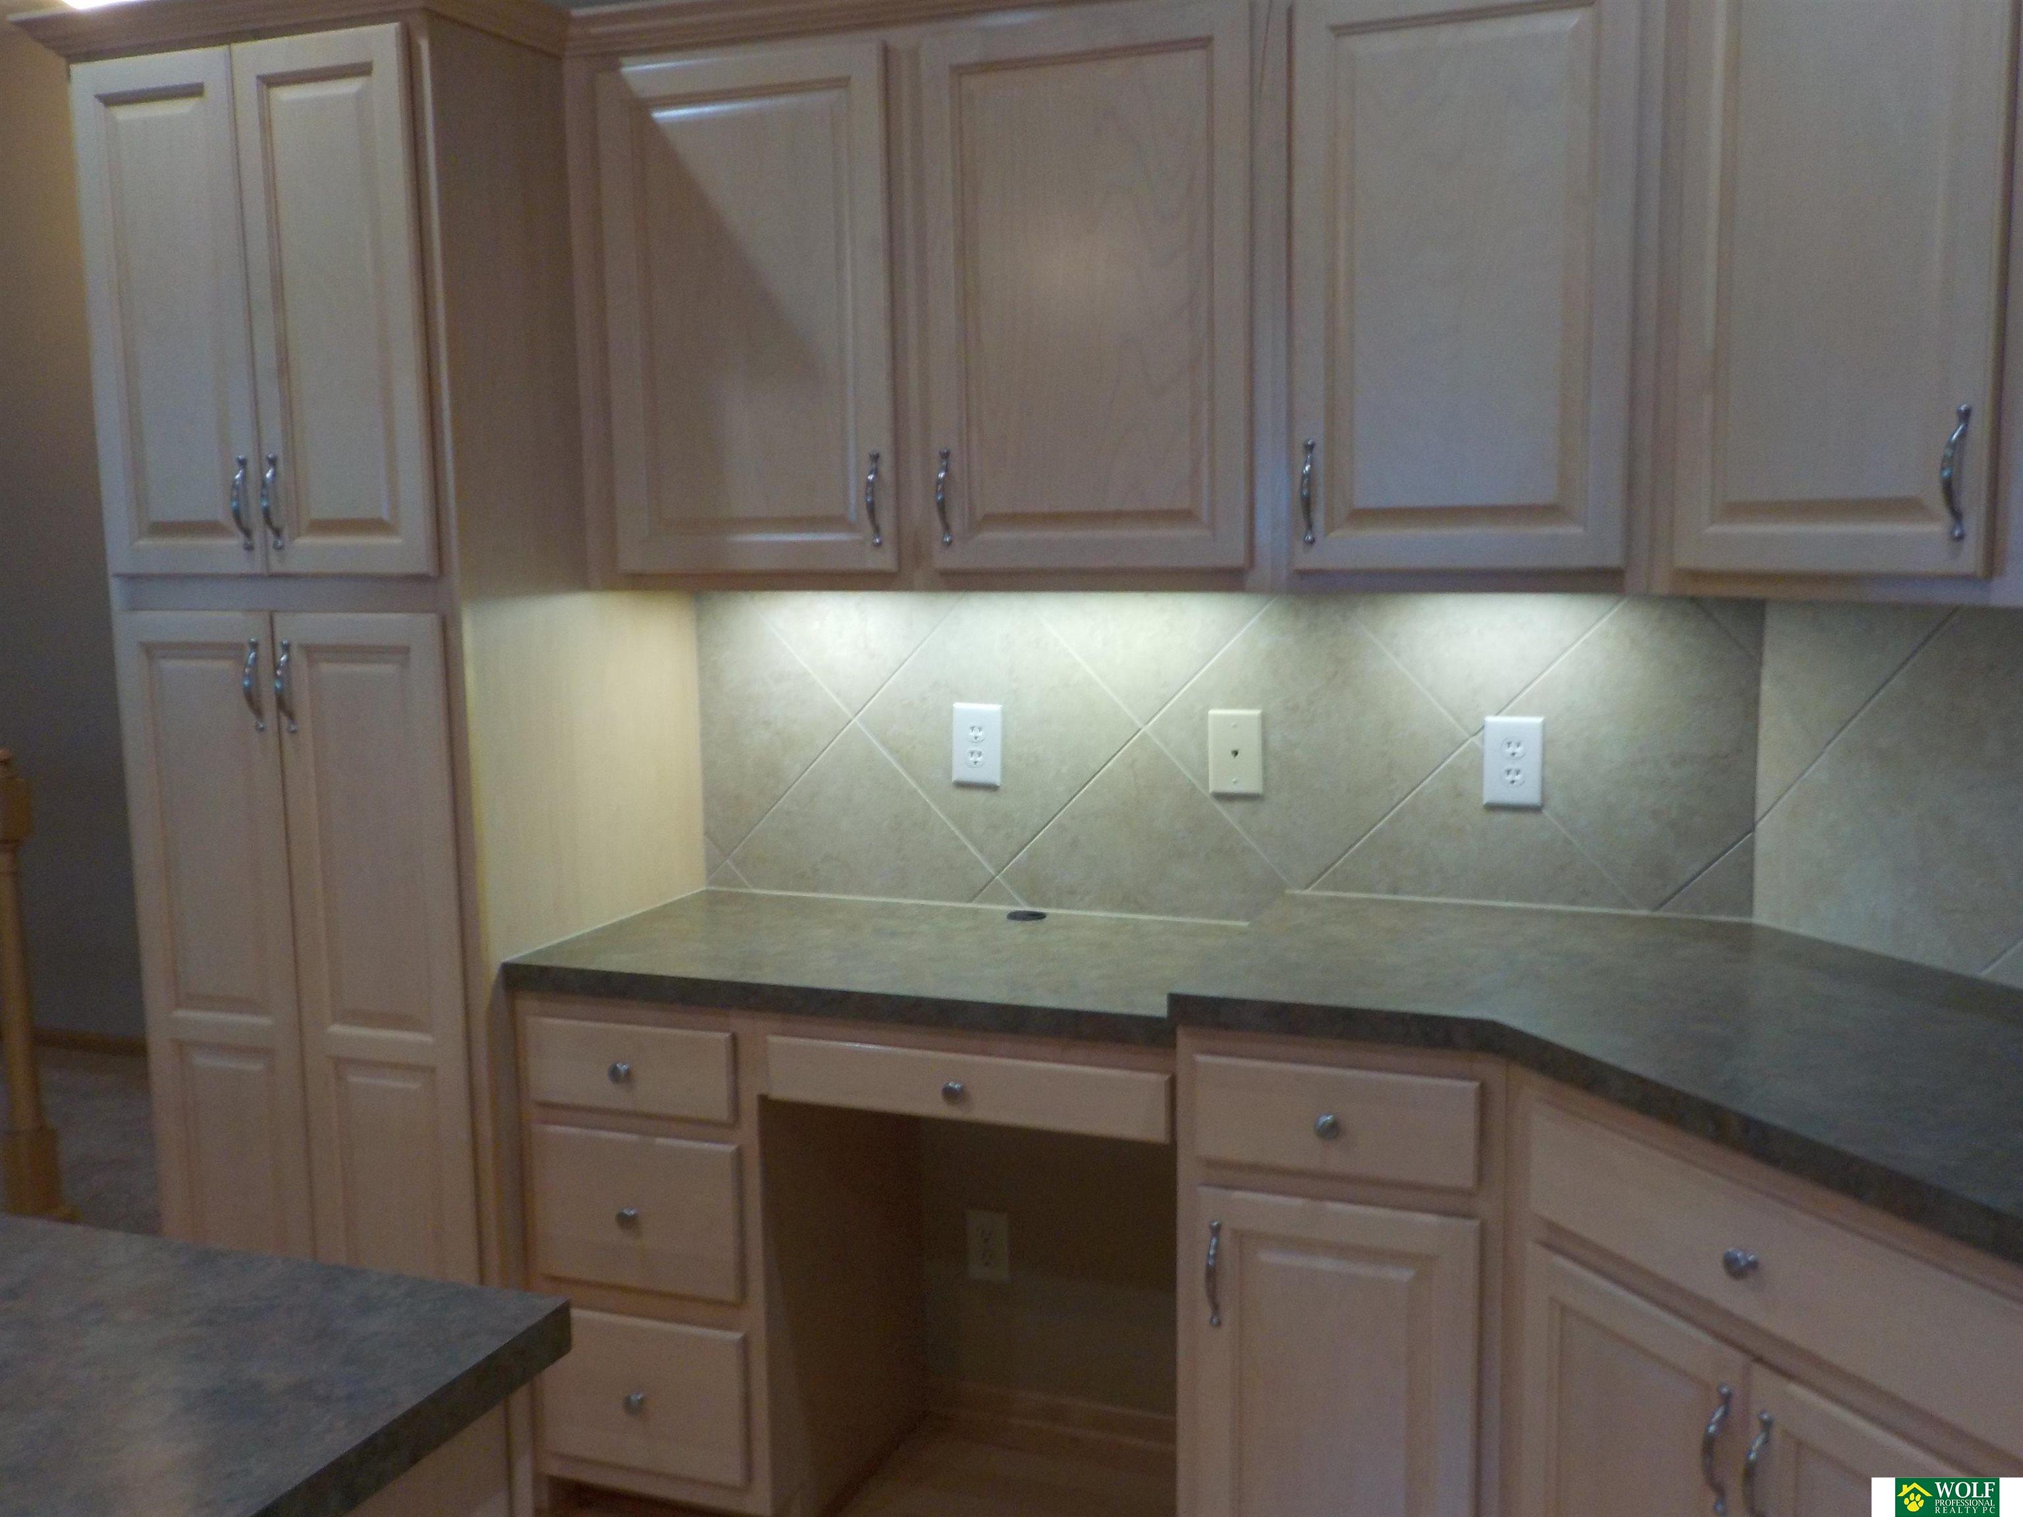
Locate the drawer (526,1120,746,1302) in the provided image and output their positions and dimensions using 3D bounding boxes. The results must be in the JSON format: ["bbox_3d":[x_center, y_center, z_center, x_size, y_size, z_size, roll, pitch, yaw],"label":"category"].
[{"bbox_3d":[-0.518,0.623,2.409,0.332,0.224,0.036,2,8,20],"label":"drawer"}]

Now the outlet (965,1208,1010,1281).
[{"bbox_3d":[-0.039,0.790,2.834,0.071,0.116,0.009,2,8,20],"label":"outlet"}]

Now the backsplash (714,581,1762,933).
[{"bbox_3d":[0.243,-0.005,2.626,1.614,0.501,0.015,2,8,20],"label":"backsplash"}]

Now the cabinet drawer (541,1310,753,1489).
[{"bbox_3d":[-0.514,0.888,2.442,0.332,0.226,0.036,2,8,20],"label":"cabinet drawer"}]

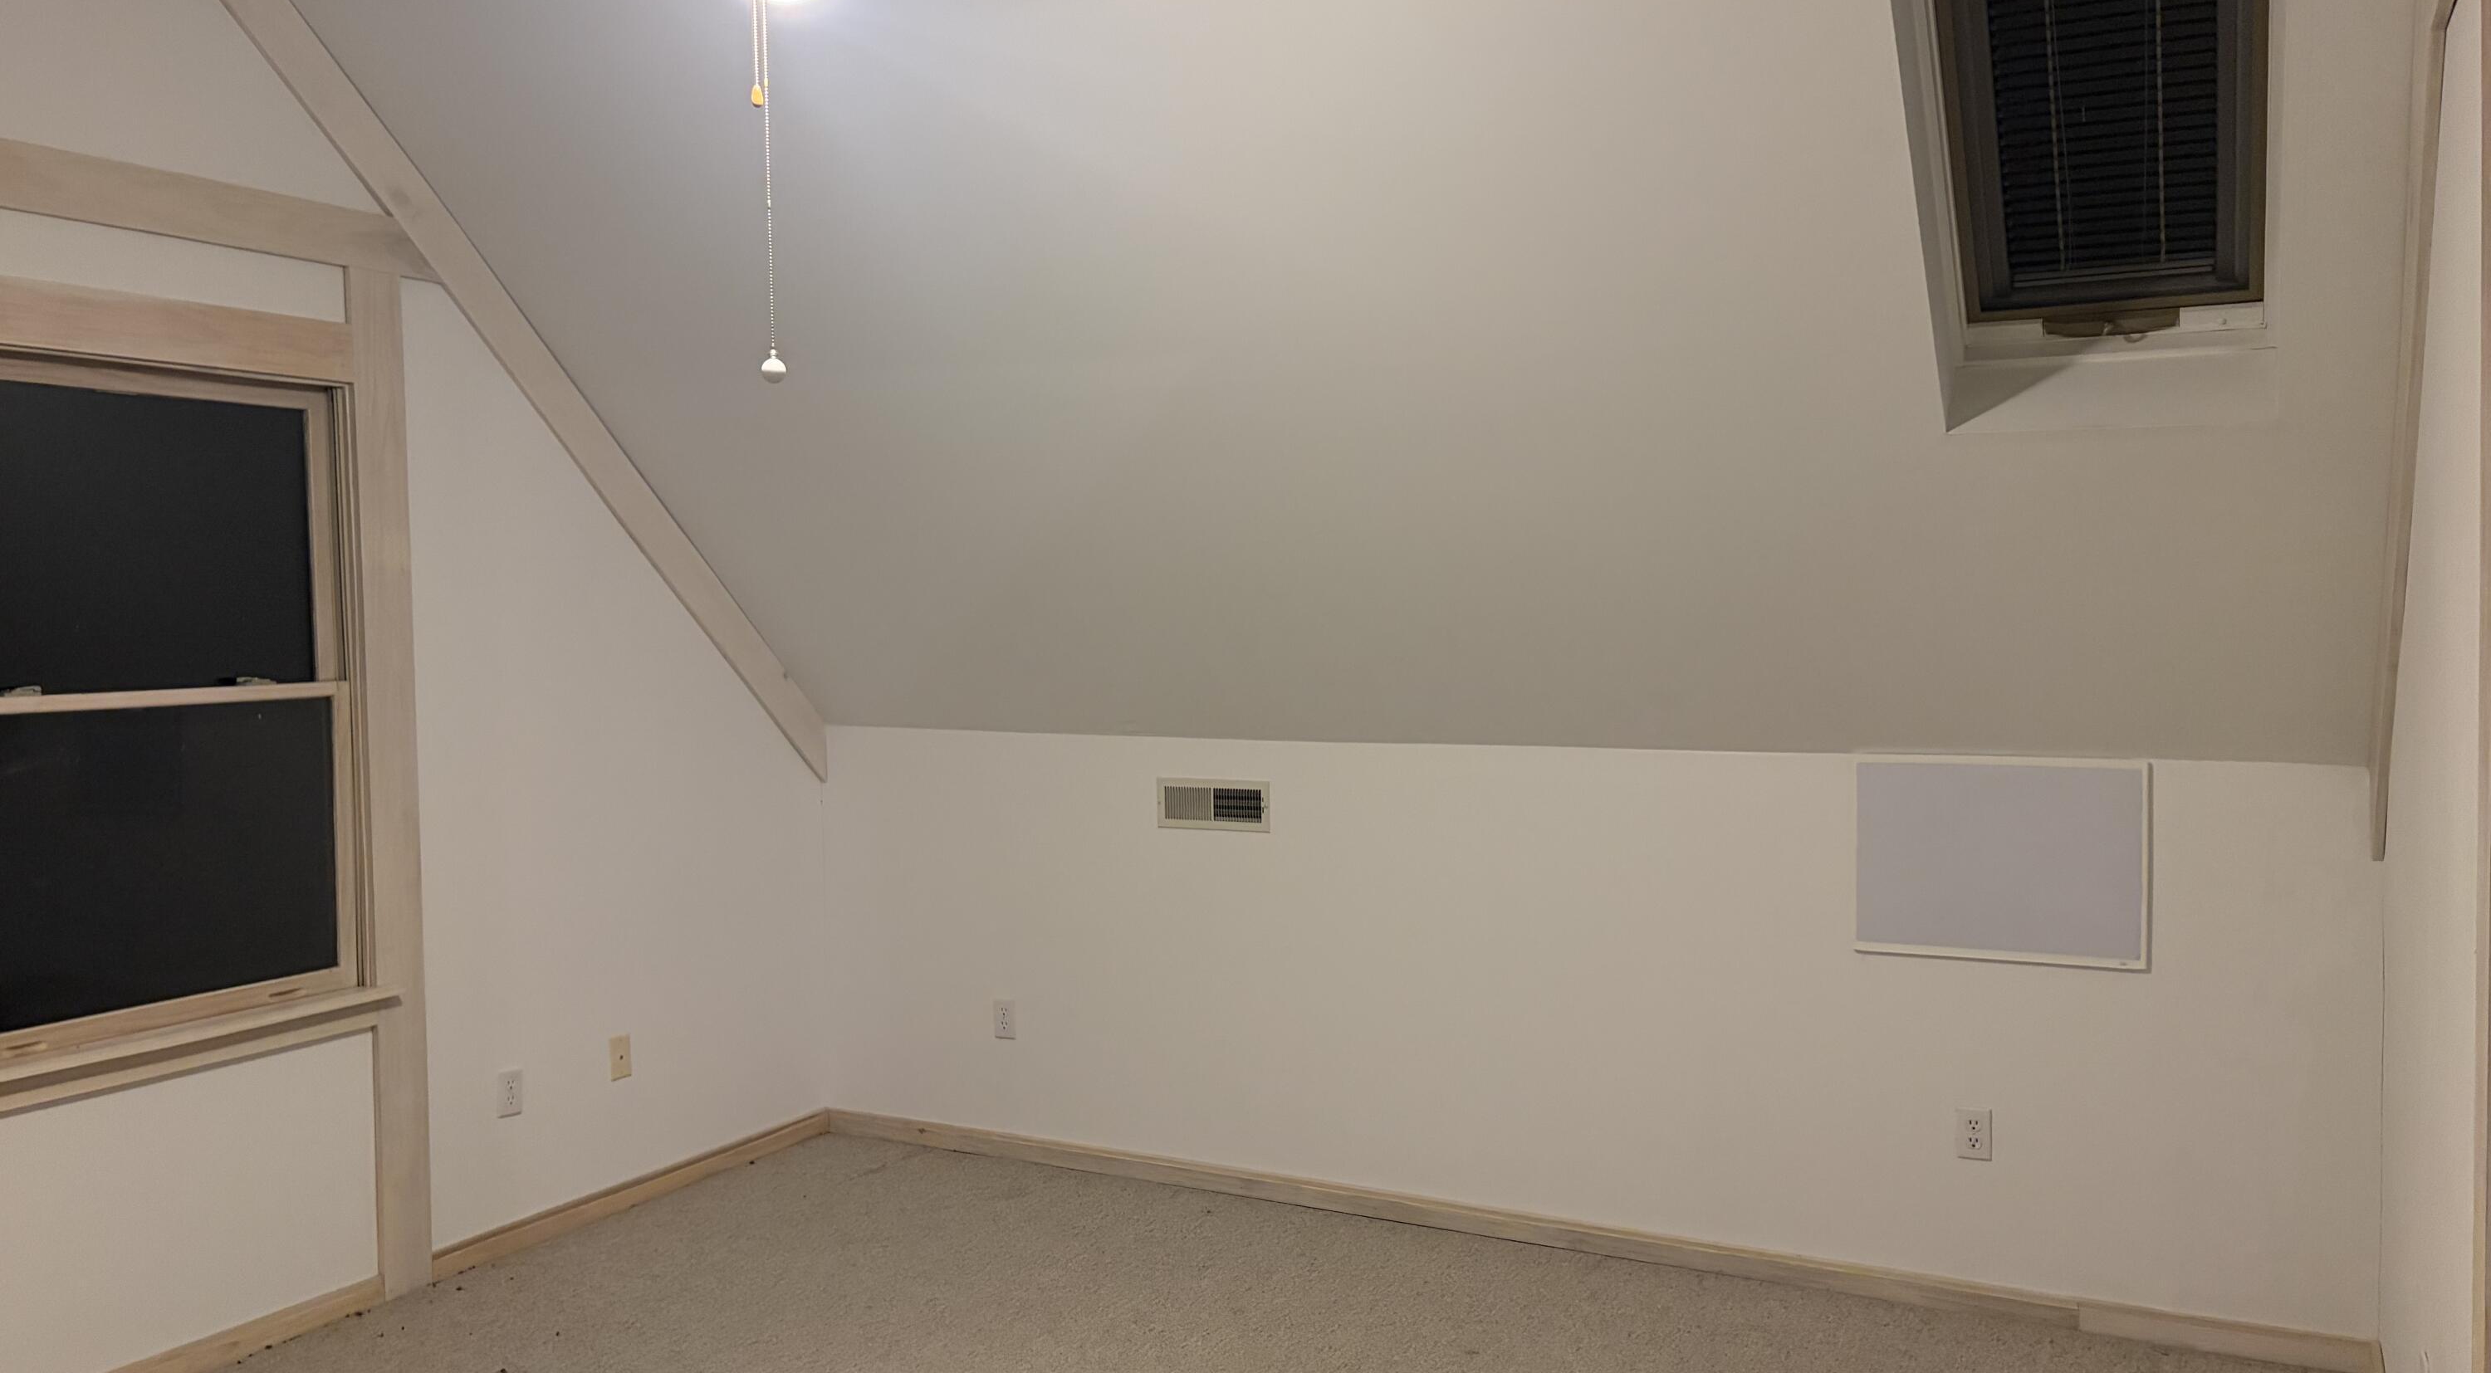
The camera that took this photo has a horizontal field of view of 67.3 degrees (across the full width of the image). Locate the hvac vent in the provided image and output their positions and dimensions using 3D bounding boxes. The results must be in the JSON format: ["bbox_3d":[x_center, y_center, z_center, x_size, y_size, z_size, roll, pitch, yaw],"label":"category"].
[{"bbox_3d":[-0.085,0.324,5.072,0.347,0.138,0.020,1,3,28],"label":"hvac vent"}]

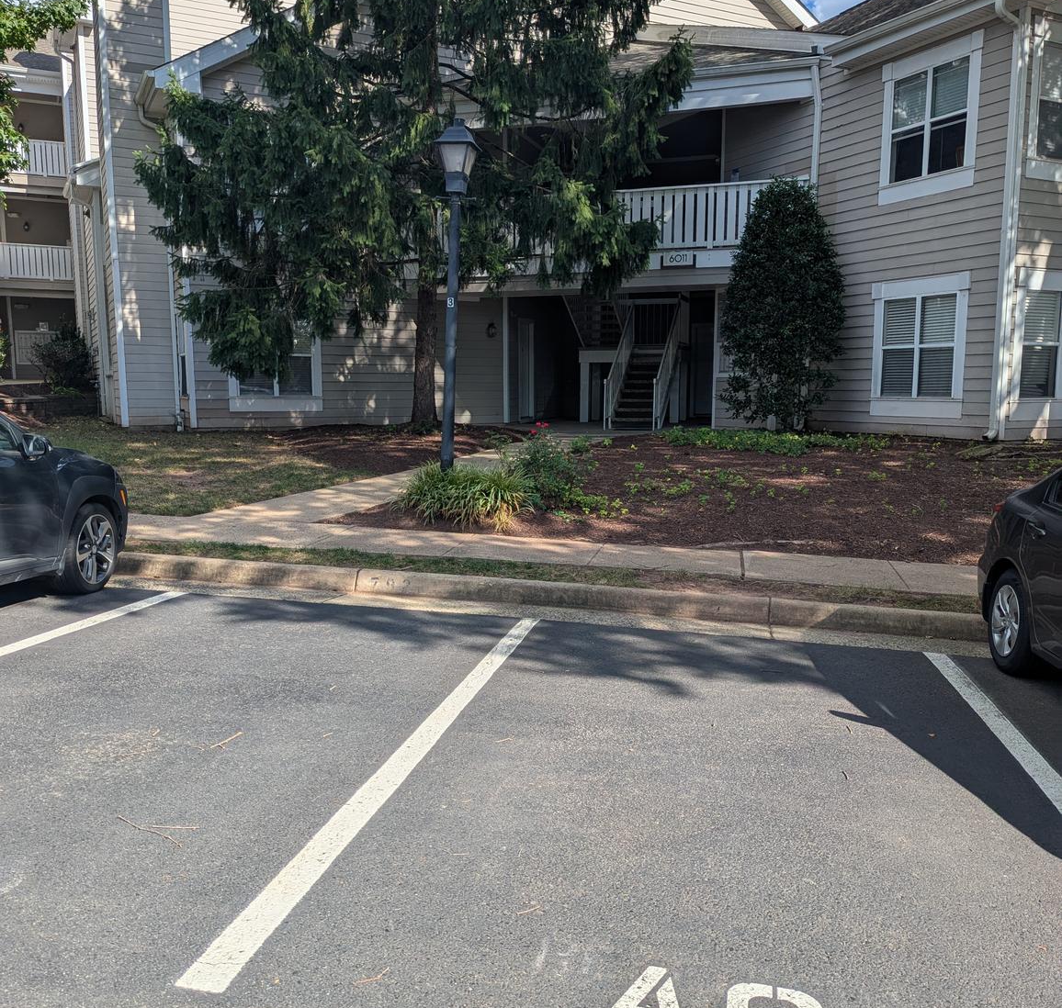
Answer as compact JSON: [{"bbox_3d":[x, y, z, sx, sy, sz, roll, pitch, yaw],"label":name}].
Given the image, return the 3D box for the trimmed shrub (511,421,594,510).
[{"bbox_3d":[0.230,-0.425,10.450,0.840,0.880,0.780,1,7,11],"label":"trimmed shrub"}]

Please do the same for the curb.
[{"bbox_3d":[-0.094,0.646,7.135,6.350,0.160,0.180,3,8,10],"label":"curb"}]

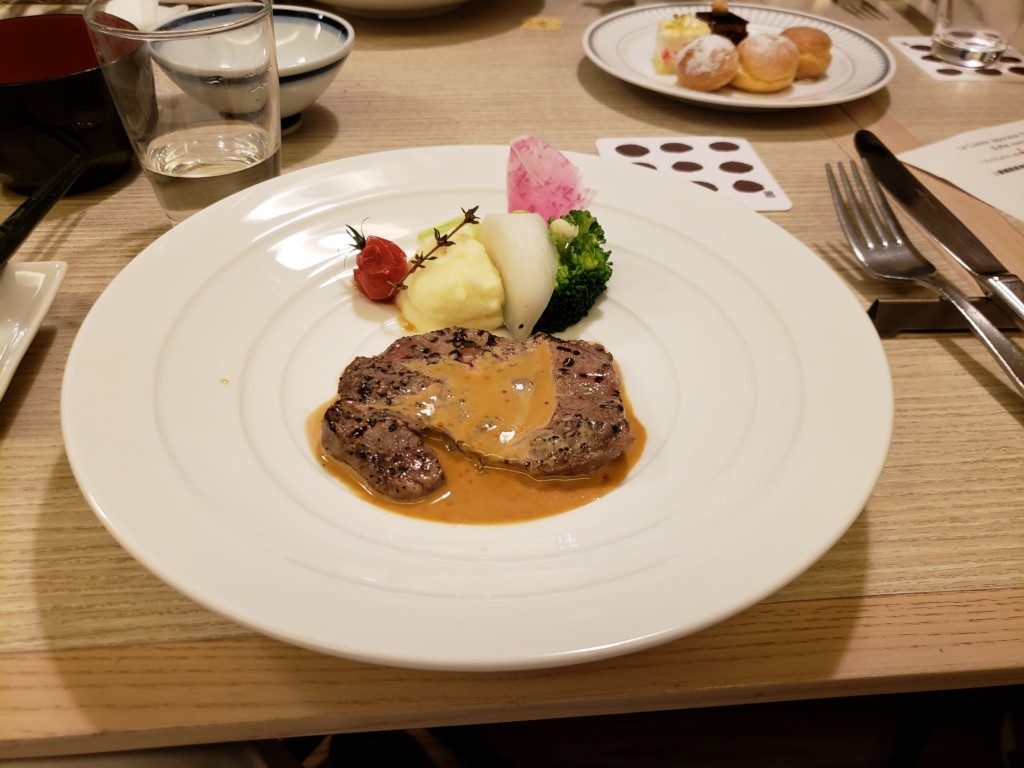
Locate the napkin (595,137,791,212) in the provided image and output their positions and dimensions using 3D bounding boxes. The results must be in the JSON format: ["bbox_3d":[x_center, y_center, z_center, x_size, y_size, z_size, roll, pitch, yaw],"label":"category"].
[{"bbox_3d":[0.096,-0.116,0.421,0.091,0.003,0.089,0,41,-2],"label":"napkin"}]

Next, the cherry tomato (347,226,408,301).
[{"bbox_3d":[-0.053,-0.046,0.303,0.024,0.026,0.024,2,41,0],"label":"cherry tomato"}]

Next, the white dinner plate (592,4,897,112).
[{"bbox_3d":[0.151,-0.223,0.528,0.207,0.023,0.207,2,41,0],"label":"white dinner plate"}]

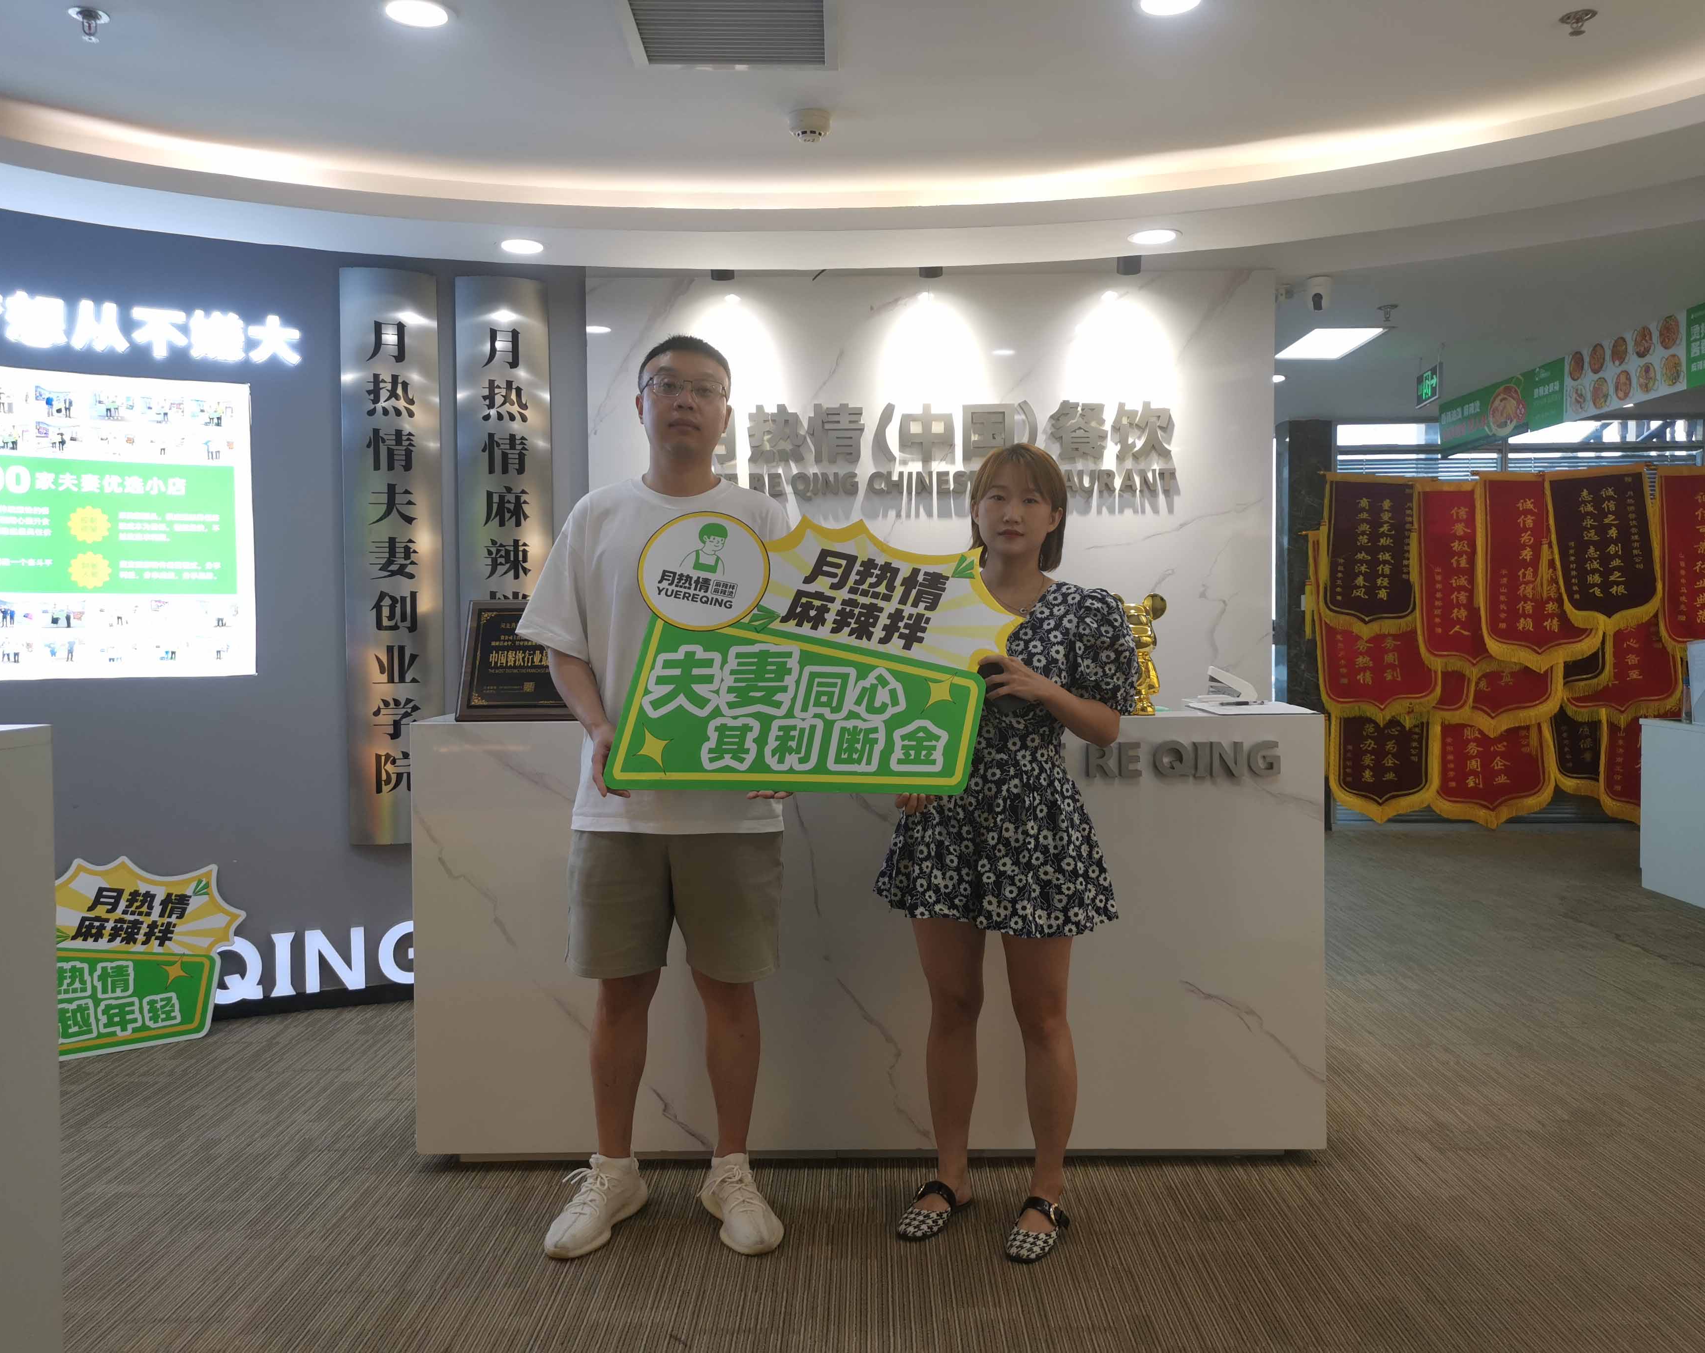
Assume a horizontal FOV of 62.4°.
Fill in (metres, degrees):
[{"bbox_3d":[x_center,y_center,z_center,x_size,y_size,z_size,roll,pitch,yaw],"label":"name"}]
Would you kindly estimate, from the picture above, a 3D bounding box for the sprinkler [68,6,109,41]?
[{"bbox_3d":[-1.596,-1.354,2.945,0.078,0.060,0.078,0,2,1],"label":"sprinkler"}]

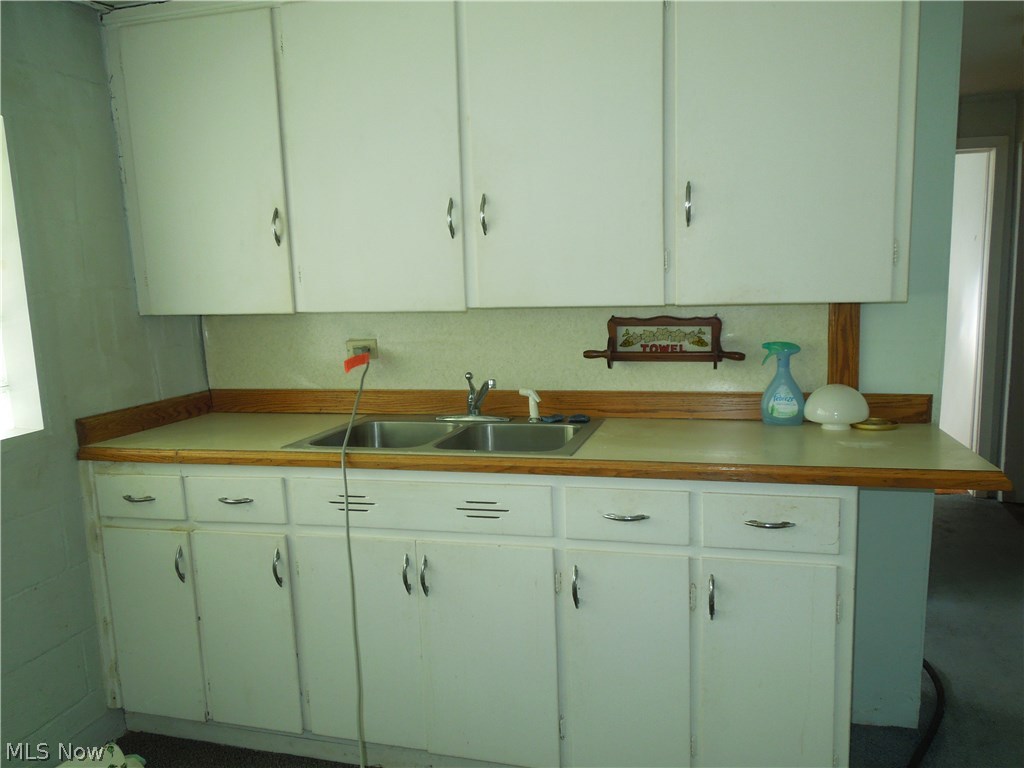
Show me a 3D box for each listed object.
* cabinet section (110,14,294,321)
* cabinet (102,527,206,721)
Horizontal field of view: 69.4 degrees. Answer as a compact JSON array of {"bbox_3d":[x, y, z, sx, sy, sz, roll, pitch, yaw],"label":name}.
[{"bbox_3d":[-0.909,-0.676,2.424,0.545,0.886,0.322,0,8,14],"label":"cabinet section"},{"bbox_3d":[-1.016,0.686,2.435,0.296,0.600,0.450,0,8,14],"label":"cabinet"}]

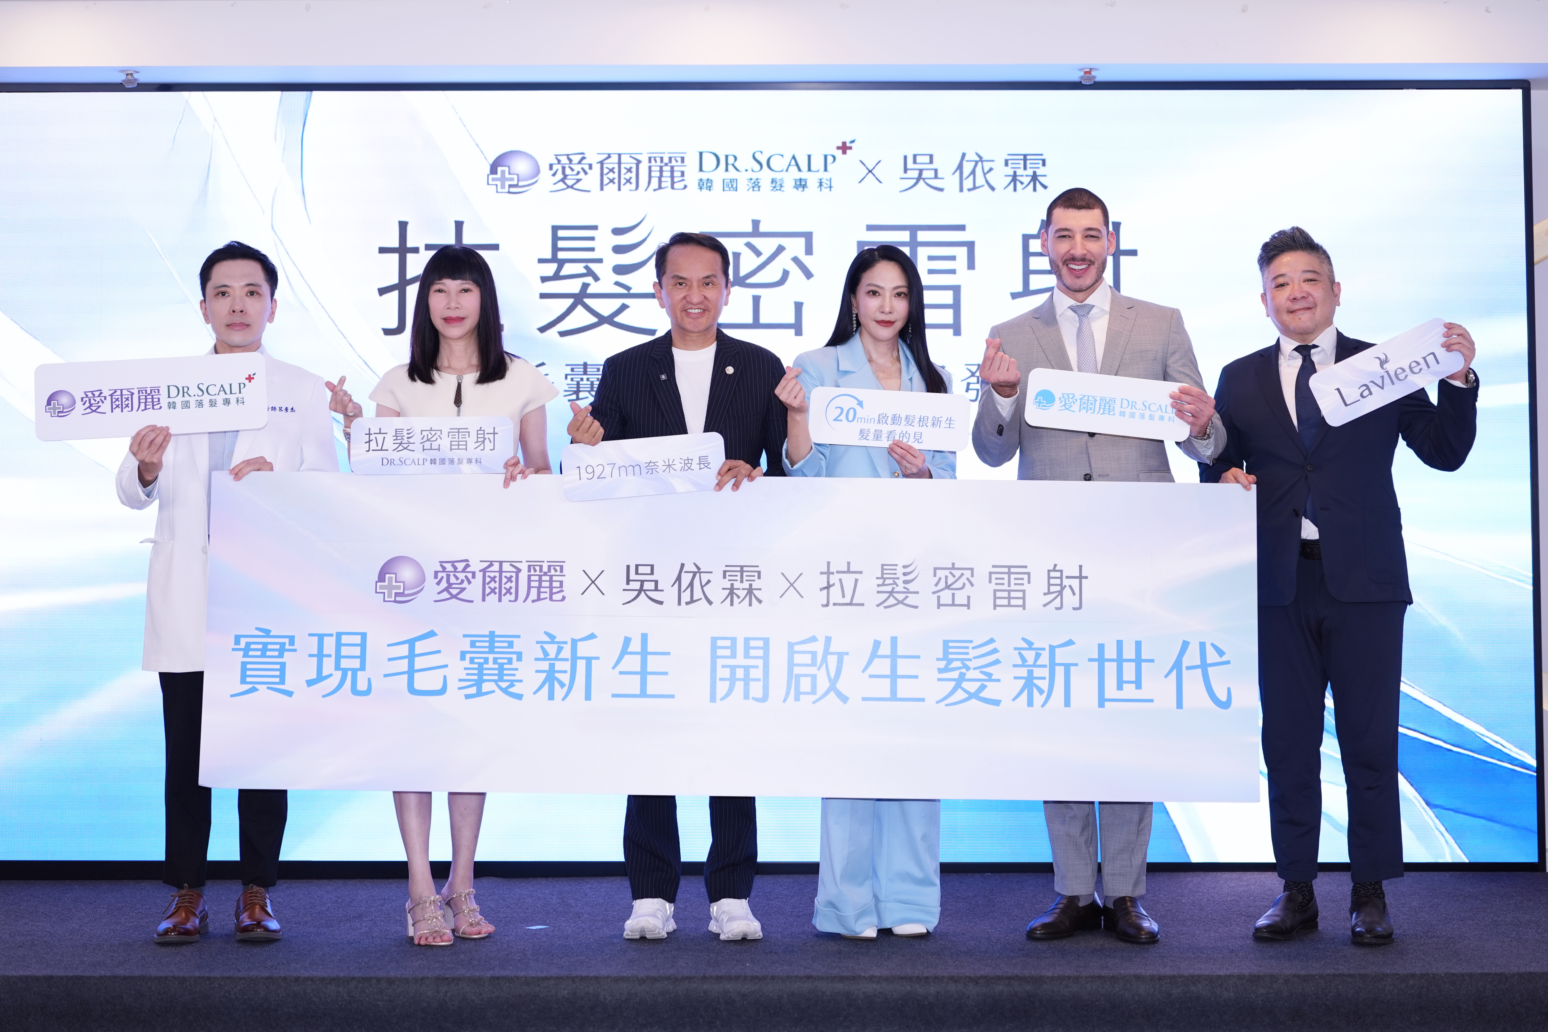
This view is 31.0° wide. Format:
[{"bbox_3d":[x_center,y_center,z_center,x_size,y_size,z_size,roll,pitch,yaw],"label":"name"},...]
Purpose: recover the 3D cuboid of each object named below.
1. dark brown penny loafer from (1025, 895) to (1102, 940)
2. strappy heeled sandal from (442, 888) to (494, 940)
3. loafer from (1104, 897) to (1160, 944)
[{"bbox_3d":[0.699,0.959,6.716,0.105,0.100,0.295,-3,-5,31],"label":"dark brown penny loafer"},{"bbox_3d":[-0.736,0.952,6.702,0.090,0.108,0.225,2,-5,-23],"label":"strappy heeled sandal"},{"bbox_3d":[0.839,0.950,6.602,0.105,0.100,0.295,1,-4,-8],"label":"loafer"}]

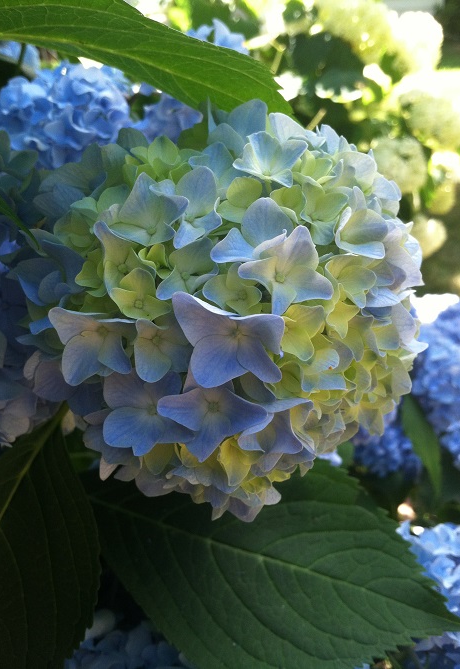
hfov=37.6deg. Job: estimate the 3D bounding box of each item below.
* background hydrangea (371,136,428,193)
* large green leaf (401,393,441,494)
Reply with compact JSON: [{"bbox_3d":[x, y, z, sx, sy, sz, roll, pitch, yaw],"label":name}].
[{"bbox_3d":[0.384,-0.388,1.550,0.140,0.130,0.140,0,26,0],"label":"background hydrangea"},{"bbox_3d":[0.193,0.113,0.680,0.042,0.115,0.030,-17,15,11],"label":"large green leaf"}]

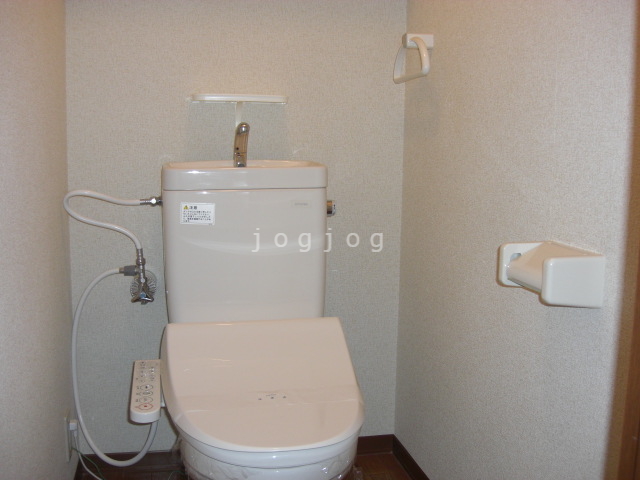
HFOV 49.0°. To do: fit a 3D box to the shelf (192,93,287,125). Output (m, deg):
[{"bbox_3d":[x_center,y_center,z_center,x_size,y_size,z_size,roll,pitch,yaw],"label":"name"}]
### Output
[{"bbox_3d":[-0.211,-0.325,1.784,0.247,0.085,0.090,-1,8,-12],"label":"shelf"}]

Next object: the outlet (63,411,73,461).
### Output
[{"bbox_3d":[-0.596,0.464,1.652,0.011,0.120,0.072,-1,8,-12],"label":"outlet"}]

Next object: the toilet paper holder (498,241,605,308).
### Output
[{"bbox_3d":[0.355,0.052,1.101,0.107,0.085,0.157,-1,8,-12],"label":"toilet paper holder"}]

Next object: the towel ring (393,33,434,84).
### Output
[{"bbox_3d":[0.238,-0.442,1.708,0.072,0.118,0.220,-1,8,-12],"label":"towel ring"}]

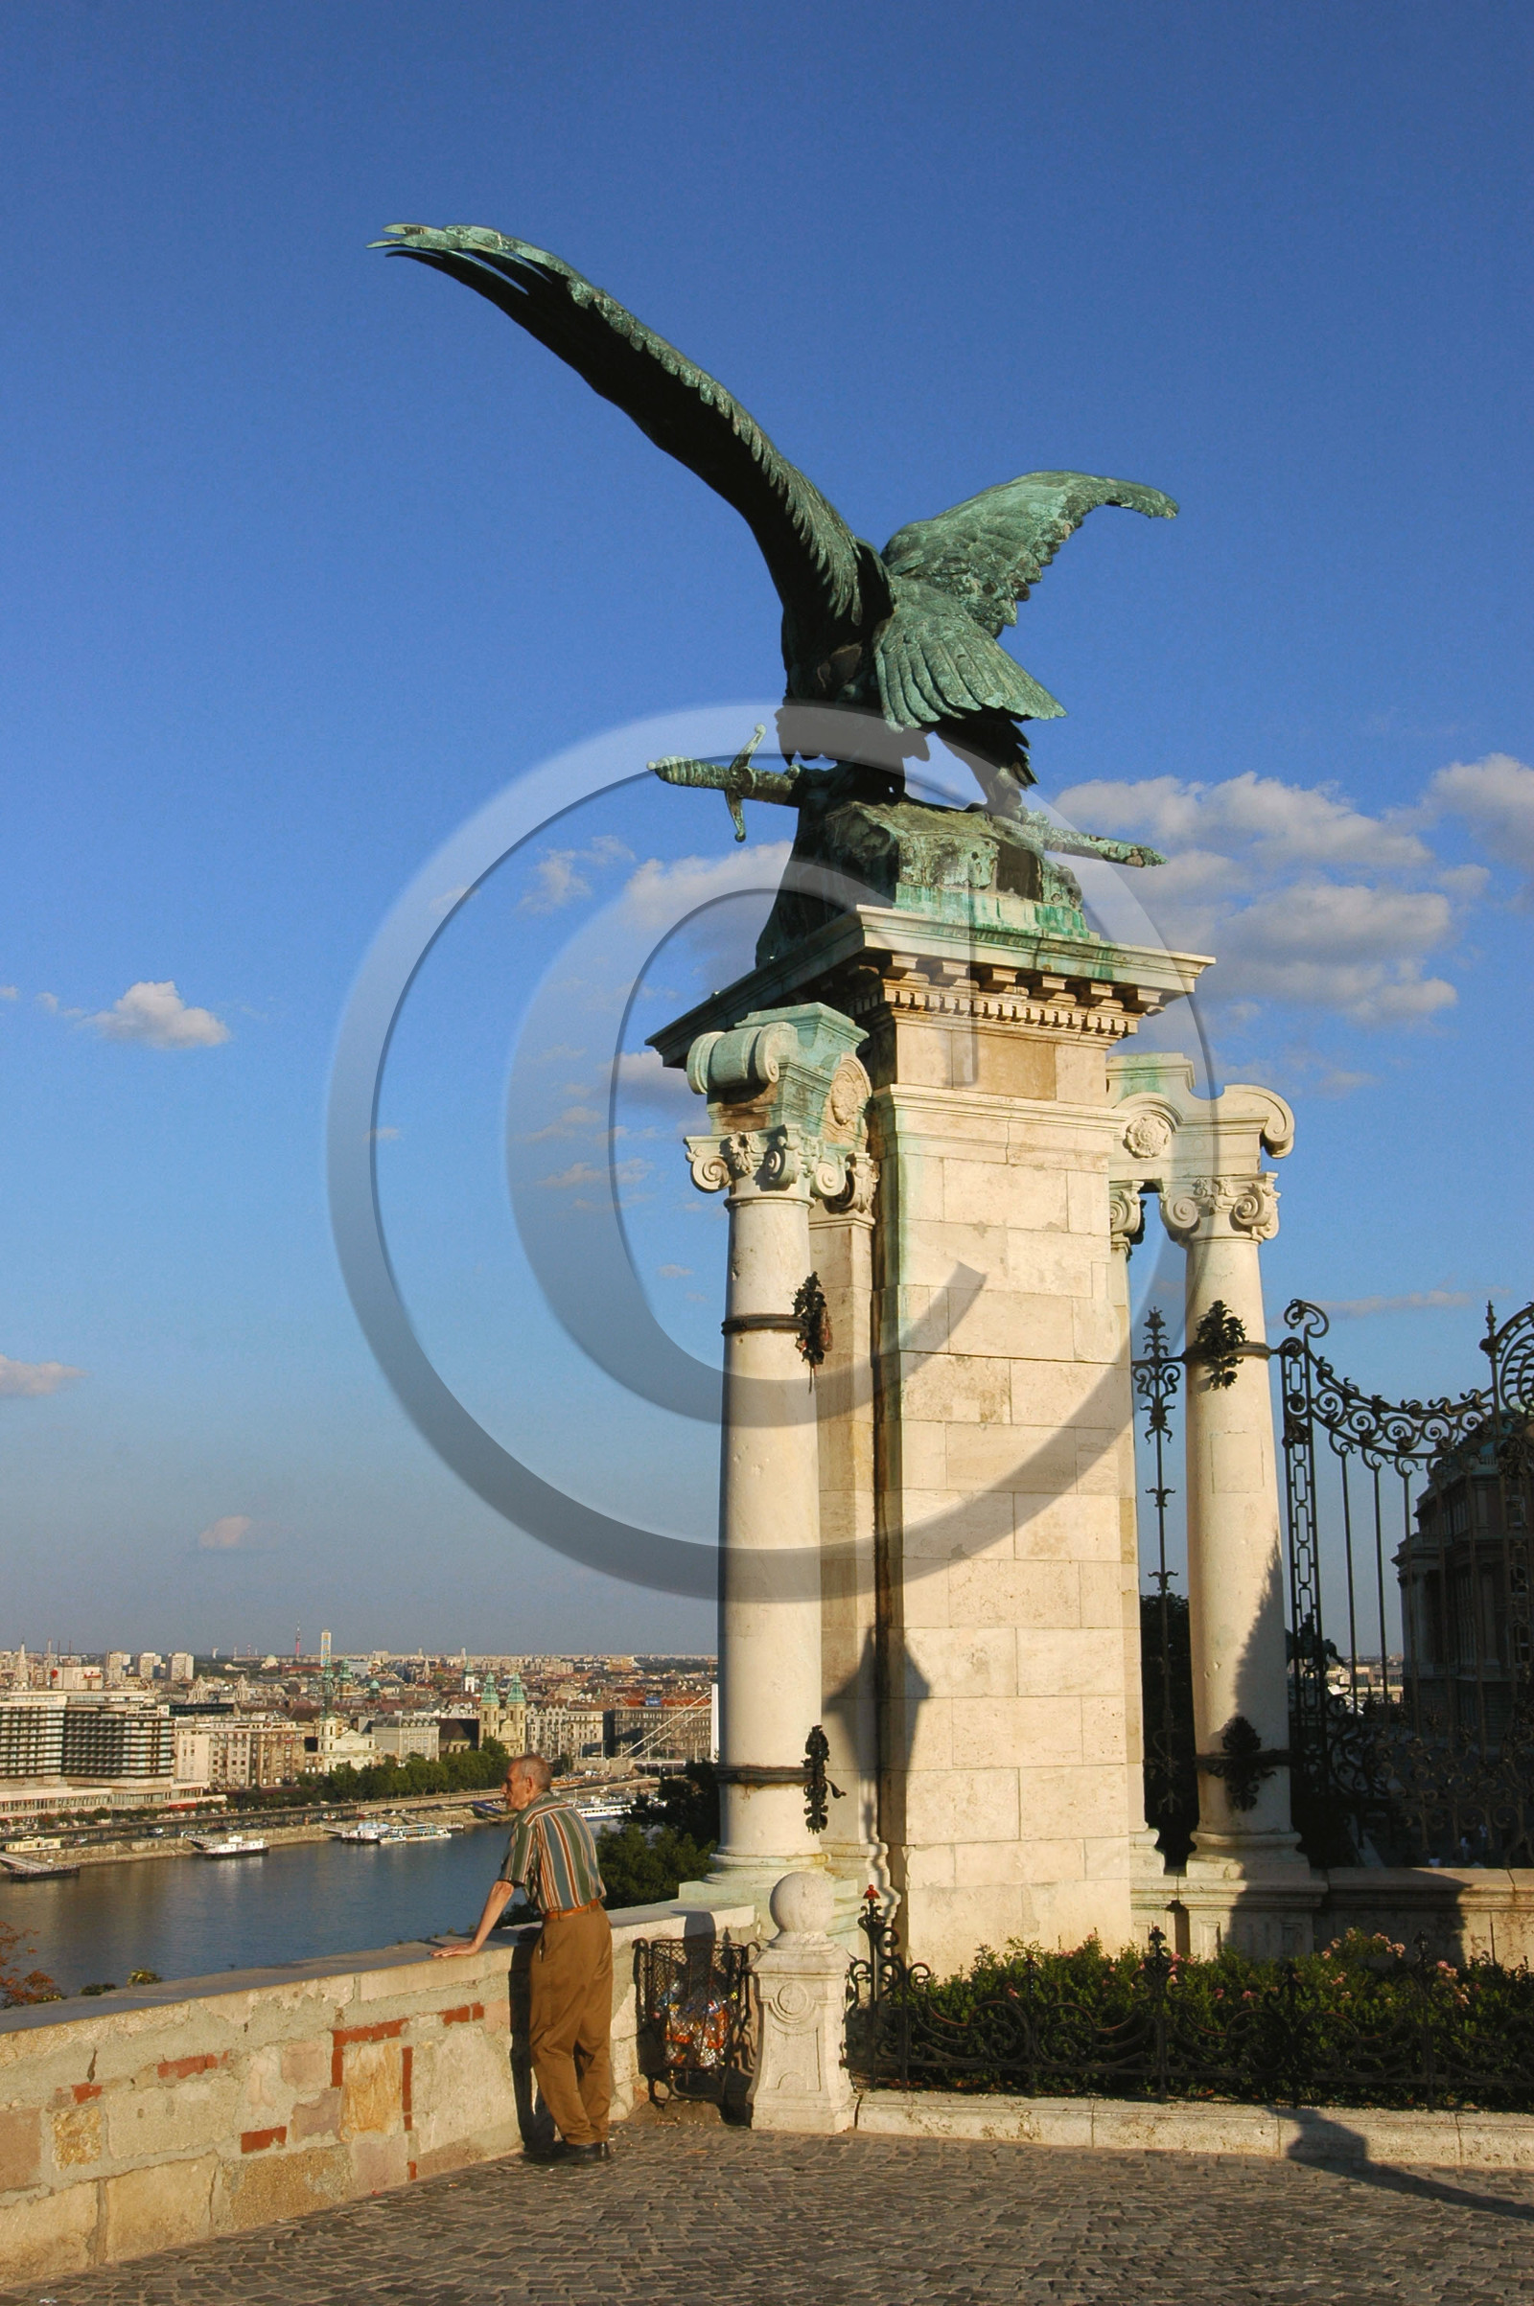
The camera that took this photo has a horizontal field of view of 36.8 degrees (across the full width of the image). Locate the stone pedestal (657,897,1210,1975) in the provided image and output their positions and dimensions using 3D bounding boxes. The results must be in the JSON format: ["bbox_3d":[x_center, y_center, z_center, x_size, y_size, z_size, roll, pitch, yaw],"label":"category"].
[{"bbox_3d":[0.927,1.954,13.894,2.400,5.930,3.100,6,-13,-25],"label":"stone pedestal"}]

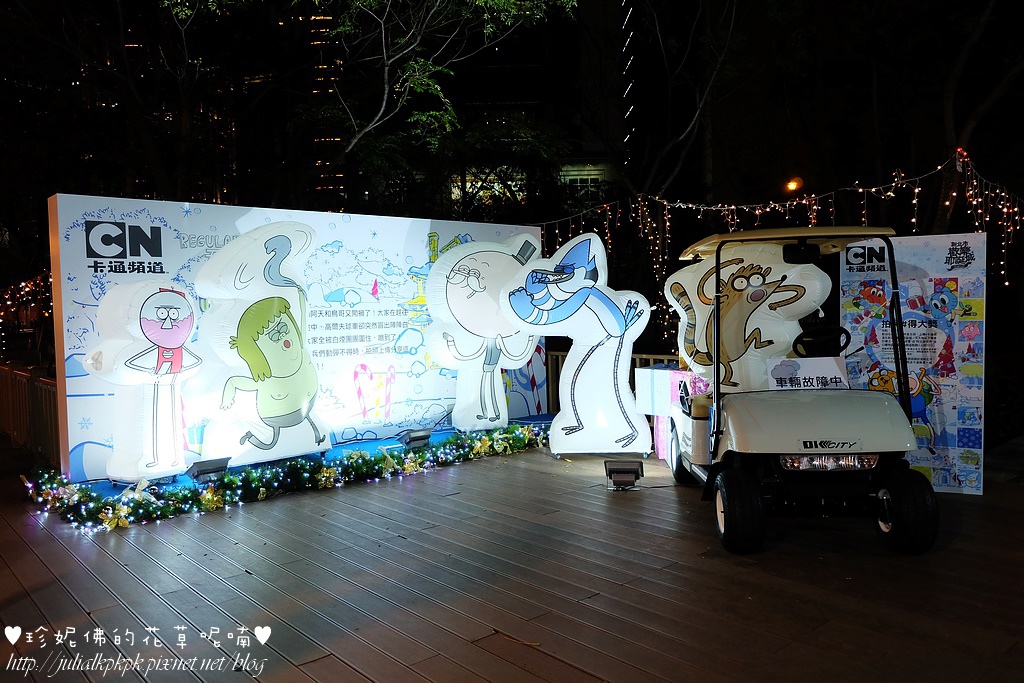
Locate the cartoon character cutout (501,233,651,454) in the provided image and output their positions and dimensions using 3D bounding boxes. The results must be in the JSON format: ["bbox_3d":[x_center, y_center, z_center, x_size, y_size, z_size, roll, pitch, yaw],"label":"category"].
[{"bbox_3d":[0.596,0.020,6.824,1.345,2.013,0.478,-1,3,5],"label":"cartoon character cutout"}]

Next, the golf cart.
[{"bbox_3d":[1.761,0.214,4.821,1.196,1.784,2.441,-1,3,3],"label":"golf cart"}]

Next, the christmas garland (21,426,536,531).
[{"bbox_3d":[-1.487,0.970,6.438,4.613,0.219,1.415,-3,4,-40],"label":"christmas garland"}]

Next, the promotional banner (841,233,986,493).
[{"bbox_3d":[2.845,0.163,5.283,0.908,1.805,0.070,0,3,22],"label":"promotional banner"}]

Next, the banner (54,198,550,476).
[{"bbox_3d":[-1.687,-0.135,7.548,5.058,2.264,0.409,-3,4,-40],"label":"banner"}]

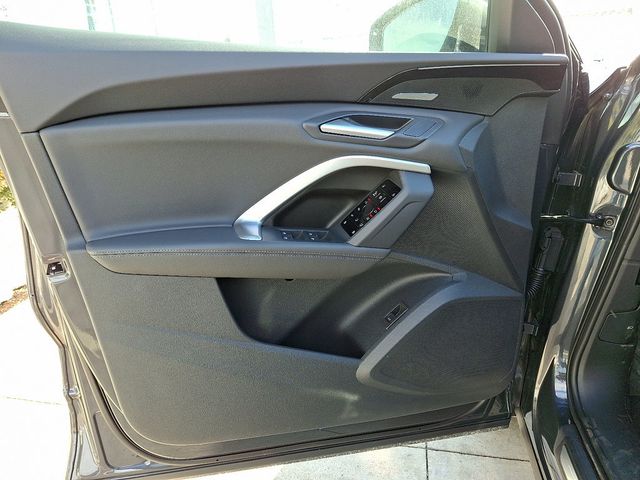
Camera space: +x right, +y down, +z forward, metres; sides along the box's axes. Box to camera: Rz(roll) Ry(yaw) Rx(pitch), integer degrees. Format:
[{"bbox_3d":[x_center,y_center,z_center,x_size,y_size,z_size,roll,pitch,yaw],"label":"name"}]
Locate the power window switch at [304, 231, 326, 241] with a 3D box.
[{"bbox_3d":[-0.008,-0.006,0.790,0.037,0.011,0.039,0,21,0],"label":"power window switch"}]

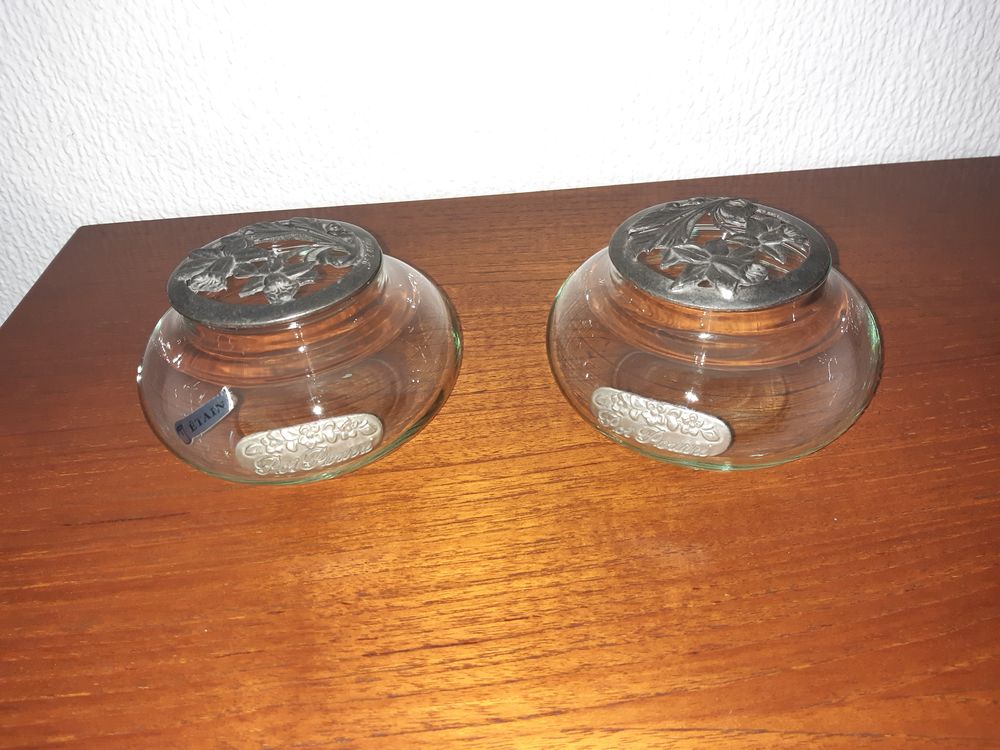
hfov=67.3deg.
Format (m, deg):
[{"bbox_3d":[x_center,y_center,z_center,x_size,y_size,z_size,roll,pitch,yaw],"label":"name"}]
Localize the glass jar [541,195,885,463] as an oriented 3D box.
[{"bbox_3d":[0.070,-0.017,0.254,0.110,0.060,0.110,-3,39,2],"label":"glass jar"}]

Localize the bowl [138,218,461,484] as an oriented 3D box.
[{"bbox_3d":[-0.070,-0.012,0.261,0.110,0.060,0.110,-3,39,2],"label":"bowl"}]

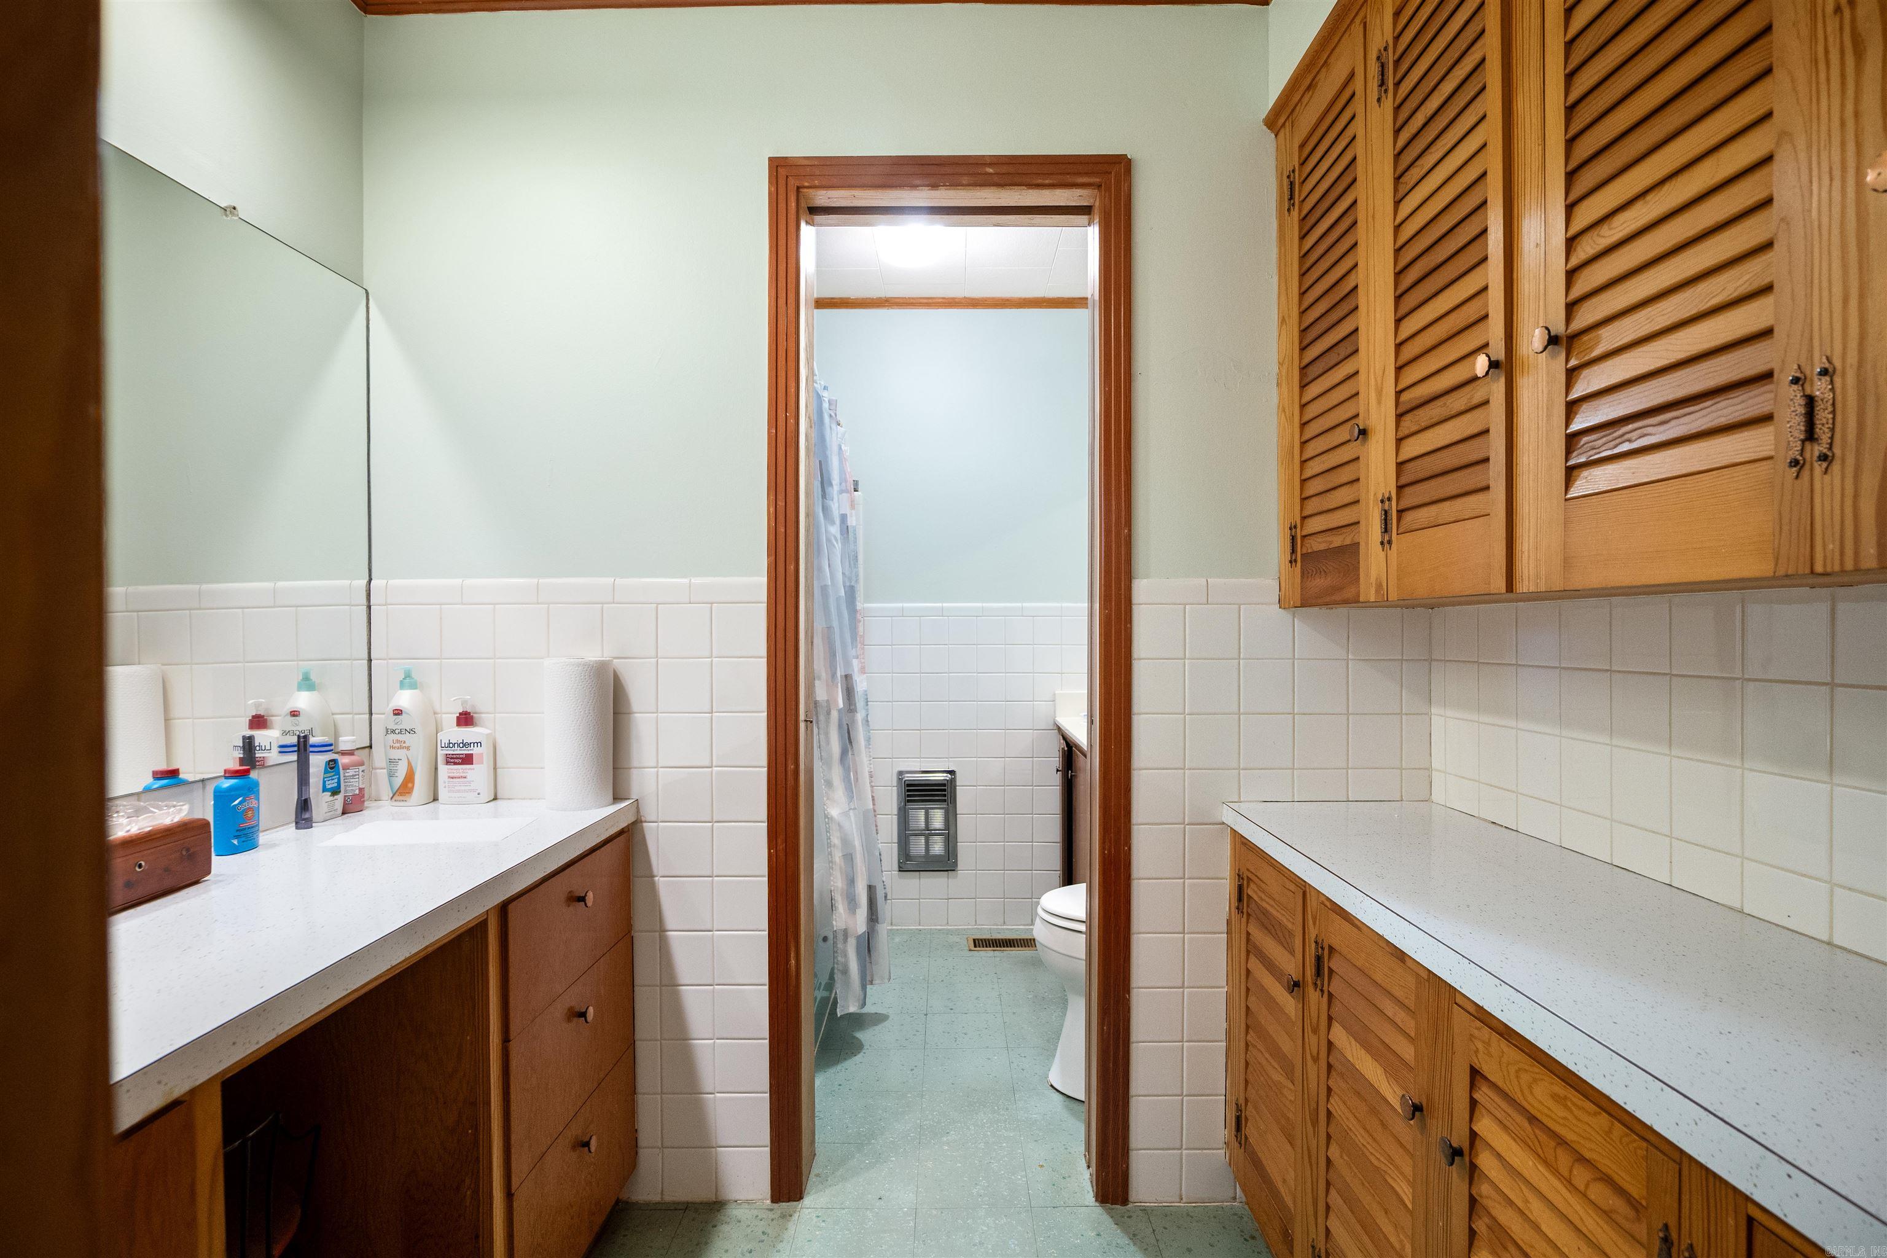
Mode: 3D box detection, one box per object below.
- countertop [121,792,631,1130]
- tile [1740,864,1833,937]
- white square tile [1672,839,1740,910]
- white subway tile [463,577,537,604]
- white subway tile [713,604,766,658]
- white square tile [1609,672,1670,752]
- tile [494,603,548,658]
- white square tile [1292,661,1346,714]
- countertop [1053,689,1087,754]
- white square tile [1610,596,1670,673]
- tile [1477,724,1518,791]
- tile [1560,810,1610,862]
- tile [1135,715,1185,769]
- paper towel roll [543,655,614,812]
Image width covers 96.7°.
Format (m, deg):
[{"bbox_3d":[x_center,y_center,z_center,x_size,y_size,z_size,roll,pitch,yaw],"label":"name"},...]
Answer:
[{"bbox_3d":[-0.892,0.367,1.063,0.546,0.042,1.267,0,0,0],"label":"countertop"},{"bbox_3d":[0.983,0.313,0.974,0.010,0.065,0.101,0,0,0],"label":"tile"},{"bbox_3d":[0.983,0.314,1.076,0.010,0.065,0.100,0,0,0],"label":"white square tile"},{"bbox_3d":[-0.888,-0.076,1.685,0.149,0.053,0.010,0,0,0],"label":"white subway tile"},{"bbox_3d":[-0.411,0.005,1.702,0.107,0.107,0.010,0,0,0],"label":"white subway tile"},{"bbox_3d":[0.996,0.118,1.193,0.009,0.109,0.102,0,0,0],"label":"white square tile"},{"bbox_3d":[-0.853,0.006,1.705,0.109,0.109,0.009,0,0,0],"label":"tile"},{"bbox_3d":[0.763,0.117,1.692,0.108,0.108,0.009,0,0,0],"label":"white square tile"},{"bbox_3d":[0.709,0.322,2.890,0.530,0.140,0.800,0,0,0],"label":"countertop"},{"bbox_3d":[0.993,0.007,1.189,0.010,0.108,0.103,0,0,0],"label":"white square tile"},{"bbox_3d":[0.984,0.228,1.482,0.009,0.108,0.104,0,0,0],"label":"tile"},{"bbox_3d":[0.983,0.314,1.277,0.010,0.065,0.100,0,0,0],"label":"tile"},{"bbox_3d":[0.435,0.229,1.702,0.107,0.108,0.010,0,0,0],"label":"tile"},{"bbox_3d":[-0.708,0.202,1.630,0.125,0.287,0.125,0,0,0],"label":"paper towel roll"}]

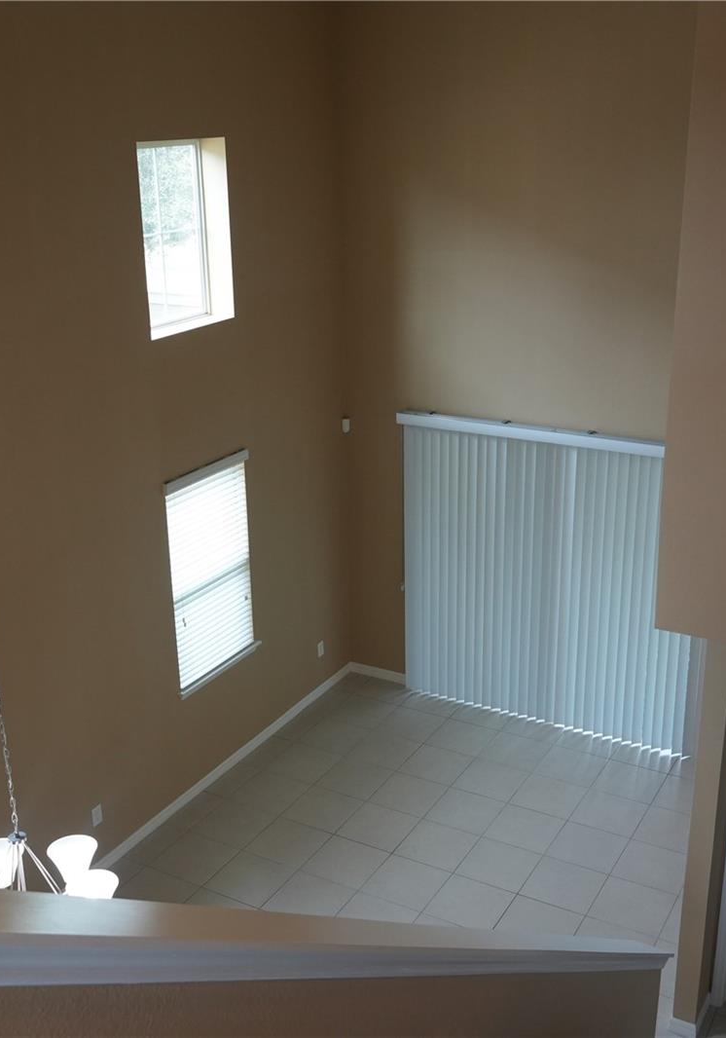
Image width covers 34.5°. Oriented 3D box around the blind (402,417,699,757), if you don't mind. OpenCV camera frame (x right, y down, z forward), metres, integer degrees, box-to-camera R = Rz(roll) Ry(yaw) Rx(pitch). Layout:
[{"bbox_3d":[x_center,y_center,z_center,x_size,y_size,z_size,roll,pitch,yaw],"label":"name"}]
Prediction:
[{"bbox_3d":[1.400,0.488,9.187,2.471,2.449,0.114,10,22,28],"label":"blind"}]

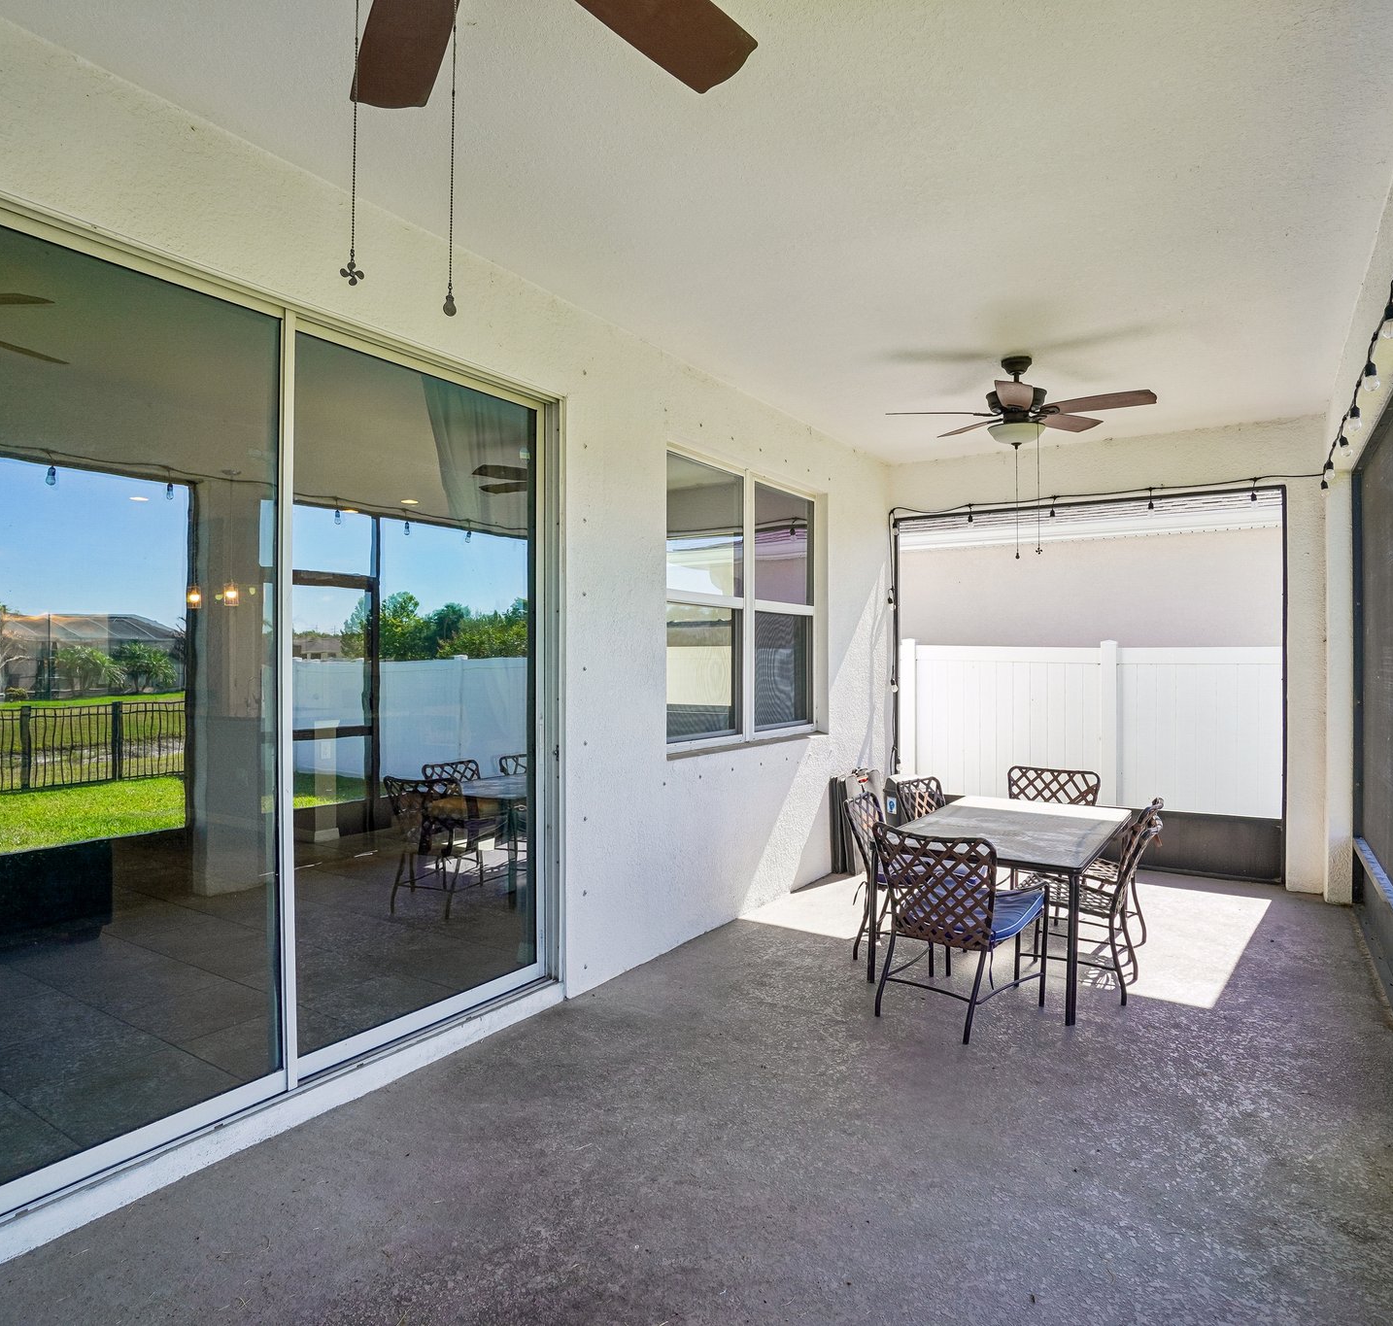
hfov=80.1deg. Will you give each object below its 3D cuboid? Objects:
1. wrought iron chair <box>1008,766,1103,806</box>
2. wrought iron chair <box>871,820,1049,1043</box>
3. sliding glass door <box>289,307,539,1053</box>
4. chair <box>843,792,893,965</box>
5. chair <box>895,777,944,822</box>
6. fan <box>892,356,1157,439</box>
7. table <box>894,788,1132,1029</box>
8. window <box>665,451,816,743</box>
[{"bbox_3d":[2.032,1.068,4.854,0.540,0.800,0.620,0,0,40],"label":"wrought iron chair"},{"bbox_3d":[1.095,1.077,3.495,0.550,0.800,0.650,0,1,42],"label":"wrought iron chair"},{"bbox_3d":[-0.986,0.119,3.197,0.070,2.460,1.150,0,0,35],"label":"sliding glass door"},{"bbox_3d":[1.055,1.080,4.148,0.570,0.785,0.470,0,0,32],"label":"chair"},{"bbox_3d":[1.478,1.076,4.694,0.570,0.785,0.470,0,1,42],"label":"chair"},{"bbox_3d":[1.670,-1.358,4.309,1.330,0.470,1.330,0,0,35],"label":"fan"},{"bbox_3d":[1.626,1.152,4.247,0.900,0.640,1.550,0,0,37],"label":"table"},{"bbox_3d":[0.325,-0.333,5.047,0.100,1.620,1.800,0,0,35],"label":"window"}]

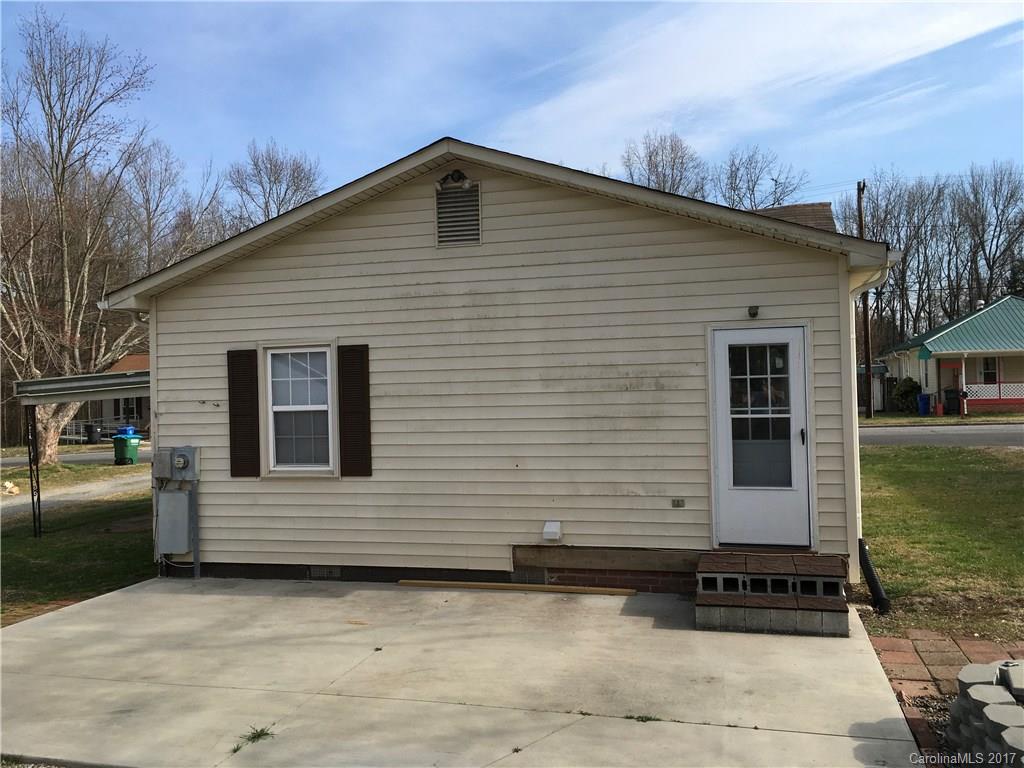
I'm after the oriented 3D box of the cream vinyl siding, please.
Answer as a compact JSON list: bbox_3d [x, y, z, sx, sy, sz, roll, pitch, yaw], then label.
[{"bbox_3d":[-0.481,-0.188,8.742,7.370,4.180,0.150,-2,0,15],"label":"cream vinyl siding"}]

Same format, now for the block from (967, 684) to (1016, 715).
[{"bbox_3d":[2.582,1.729,4.626,0.205,0.105,0.300,-2,-1,15],"label":"block"}]

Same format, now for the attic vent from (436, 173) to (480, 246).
[{"bbox_3d":[-0.554,-1.744,8.817,0.490,0.680,0.060,-2,-1,15],"label":"attic vent"}]

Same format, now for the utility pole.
[{"bbox_3d":[16.854,-4.003,41.000,0.300,11.309,0.300,-2,0,15],"label":"utility pole"}]

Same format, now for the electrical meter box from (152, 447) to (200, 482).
[{"bbox_3d":[-3.749,0.887,9.559,0.510,0.385,0.190,-2,-1,15],"label":"electrical meter box"}]

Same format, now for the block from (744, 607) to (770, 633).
[{"bbox_3d":[2.086,1.967,7.291,0.197,0.197,0.390,-2,-1,15],"label":"block"}]

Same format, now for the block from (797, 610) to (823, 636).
[{"bbox_3d":[2.479,1.957,7.188,0.197,0.197,0.390,-2,-1,15],"label":"block"}]

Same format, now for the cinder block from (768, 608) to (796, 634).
[{"bbox_3d":[2.318,1.991,7.355,0.200,0.195,0.395,-2,0,15],"label":"cinder block"}]

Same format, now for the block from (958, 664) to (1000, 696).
[{"bbox_3d":[2.704,1.727,4.955,0.210,0.105,0.310,-2,-1,33],"label":"block"}]

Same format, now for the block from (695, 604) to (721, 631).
[{"bbox_3d":[1.726,2.006,7.510,0.200,0.195,0.395,-2,0,15],"label":"block"}]

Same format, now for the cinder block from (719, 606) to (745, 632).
[{"bbox_3d":[1.892,1.972,7.341,0.197,0.197,0.390,-2,-1,15],"label":"cinder block"}]

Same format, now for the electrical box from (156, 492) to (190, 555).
[{"bbox_3d":[-3.703,1.539,9.486,0.365,0.665,0.130,-2,0,15],"label":"electrical box"}]

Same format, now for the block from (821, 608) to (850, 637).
[{"bbox_3d":[2.714,1.981,7.252,0.200,0.195,0.395,-2,0,15],"label":"block"}]

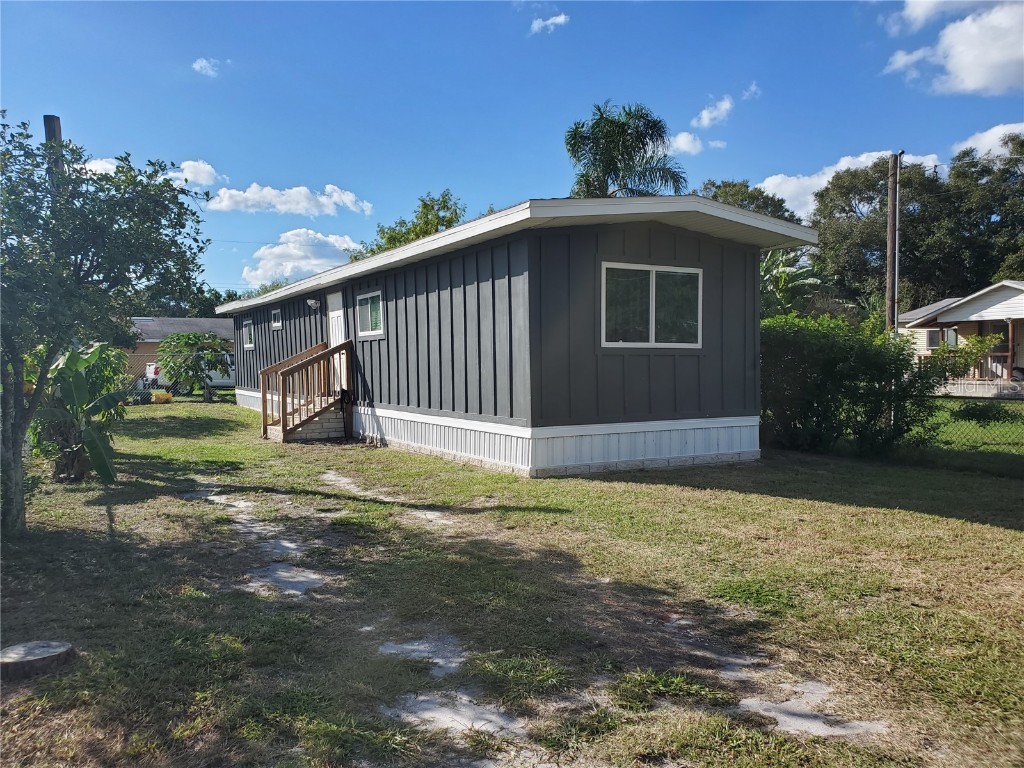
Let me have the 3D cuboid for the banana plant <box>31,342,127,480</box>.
[{"bbox_3d":[-5.152,0.328,9.117,1.080,1.641,1.050,-2,2,-29],"label":"banana plant"}]

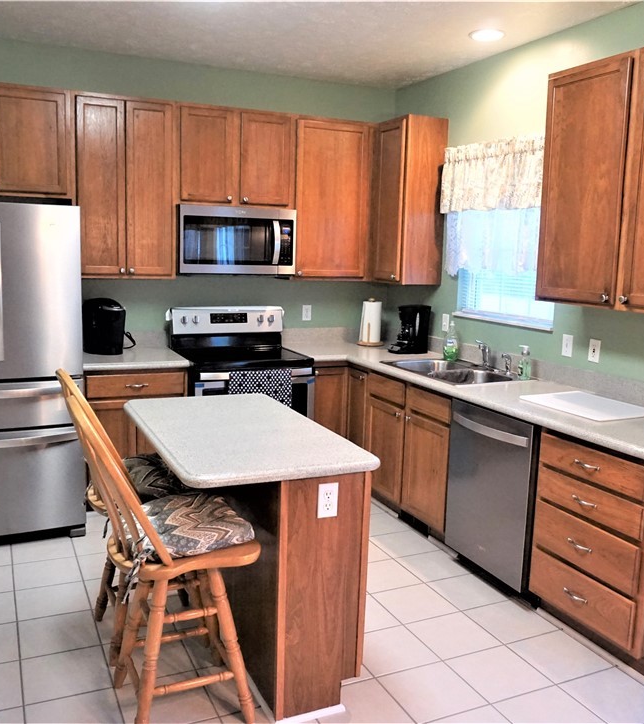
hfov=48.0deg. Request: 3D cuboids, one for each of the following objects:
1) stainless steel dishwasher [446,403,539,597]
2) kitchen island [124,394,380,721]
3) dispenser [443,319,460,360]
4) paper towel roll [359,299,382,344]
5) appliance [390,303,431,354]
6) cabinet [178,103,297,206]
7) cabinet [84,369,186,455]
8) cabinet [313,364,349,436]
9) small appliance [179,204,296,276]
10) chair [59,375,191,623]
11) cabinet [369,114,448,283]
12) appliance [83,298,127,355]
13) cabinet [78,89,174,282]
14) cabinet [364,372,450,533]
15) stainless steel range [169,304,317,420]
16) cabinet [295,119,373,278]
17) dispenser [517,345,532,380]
[{"bbox_3d":[1.041,0.630,3.607,0.622,0.838,0.605,-3,10,-25],"label":"stainless steel dishwasher"},{"bbox_3d":[-0.347,0.700,2.844,0.660,0.912,1.230,-2,10,-24],"label":"kitchen island"},{"bbox_3d":[0.831,-0.141,4.569,0.095,0.262,0.062,4,9,12],"label":"dispenser"},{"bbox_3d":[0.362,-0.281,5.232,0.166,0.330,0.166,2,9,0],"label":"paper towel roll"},{"bbox_3d":[0.587,-0.226,4.957,0.268,0.320,0.177,-3,10,-27],"label":"appliance"},{"bbox_3d":[-0.584,-1.298,4.676,0.770,0.602,0.315,-3,10,-25],"label":"cabinet"},{"bbox_3d":[-1.211,0.427,4.544,0.605,0.872,0.620,-2,10,-24],"label":"cabinet"},{"bbox_3d":[-0.083,0.381,5.057,0.275,0.872,0.620,-2,10,-24],"label":"cabinet"},{"bbox_3d":[-0.579,-0.776,4.712,0.764,0.434,0.411,-3,10,-25],"label":"small appliance"},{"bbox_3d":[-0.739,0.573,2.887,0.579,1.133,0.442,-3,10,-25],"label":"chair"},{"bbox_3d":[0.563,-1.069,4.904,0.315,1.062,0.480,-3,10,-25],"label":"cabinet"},{"bbox_3d":[-1.339,-0.218,4.445,0.305,0.330,0.244,8,11,35],"label":"appliance"},{"bbox_3d":[-1.210,-1.037,4.410,0.594,1.058,0.315,-3,10,-24],"label":"cabinet"},{"bbox_3d":[0.744,0.486,4.276,0.620,0.803,0.925,-3,10,-24],"label":"cabinet"},{"bbox_3d":[-0.538,0.271,4.716,0.770,1.160,0.705,-3,10,-24],"label":"stainless steel range"},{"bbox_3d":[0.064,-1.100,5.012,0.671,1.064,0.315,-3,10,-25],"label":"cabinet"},{"bbox_3d":[1.101,0.002,3.921,0.069,0.185,0.066,-1,9,-15],"label":"dispenser"}]

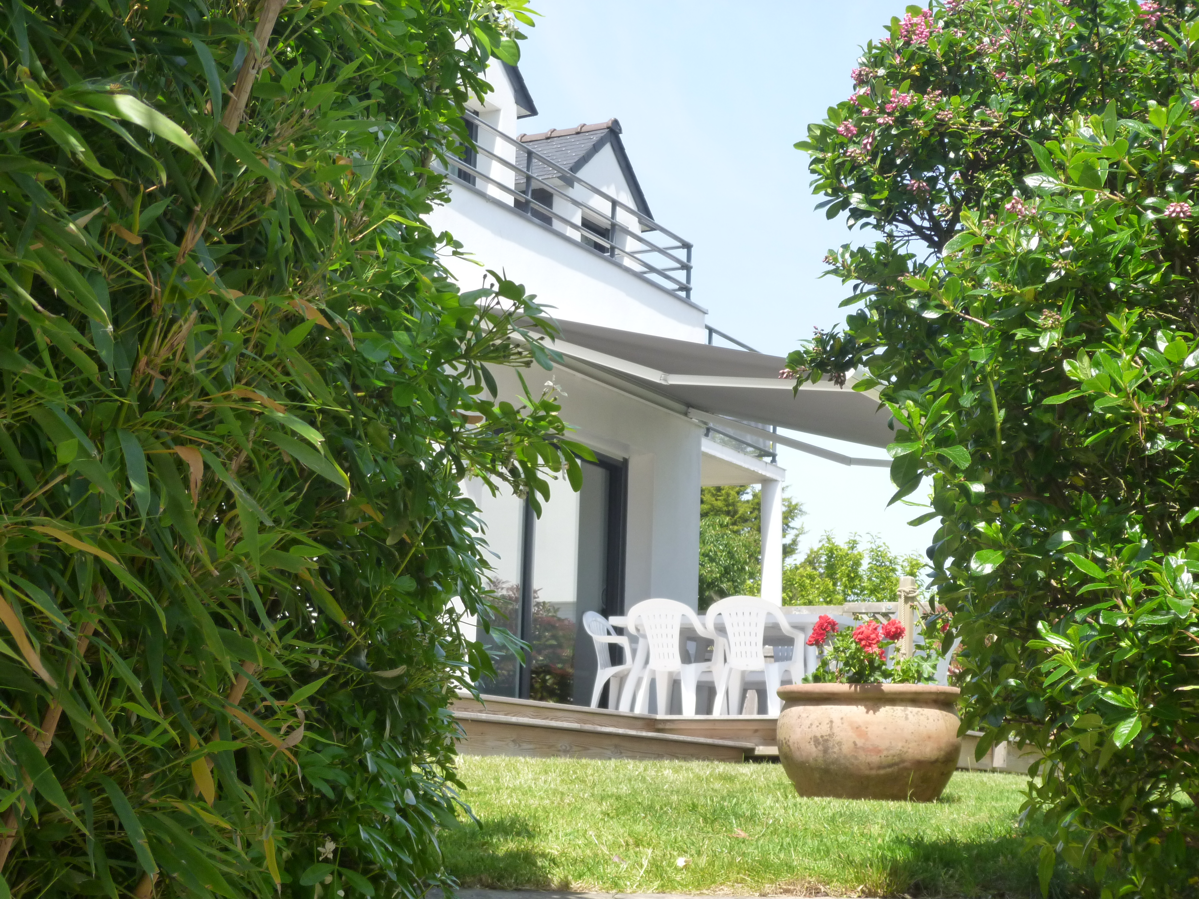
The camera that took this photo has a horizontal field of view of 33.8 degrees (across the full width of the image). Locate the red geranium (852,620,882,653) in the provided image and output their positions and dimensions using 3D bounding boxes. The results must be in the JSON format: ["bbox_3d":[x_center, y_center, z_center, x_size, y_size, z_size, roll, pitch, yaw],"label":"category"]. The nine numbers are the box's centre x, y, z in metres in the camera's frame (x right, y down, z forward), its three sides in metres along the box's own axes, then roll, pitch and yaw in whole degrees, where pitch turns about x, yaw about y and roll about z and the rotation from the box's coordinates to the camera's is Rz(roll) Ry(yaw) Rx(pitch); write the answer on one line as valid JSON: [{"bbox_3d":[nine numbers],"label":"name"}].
[{"bbox_3d":[0.768,0.538,5.670,0.084,0.091,0.082,0,-11,8],"label":"red geranium"}]

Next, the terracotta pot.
[{"bbox_3d":[0.783,0.865,5.750,0.533,0.328,0.533,0,-11,8],"label":"terracotta pot"}]

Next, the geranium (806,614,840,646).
[{"bbox_3d":[0.649,0.525,5.720,0.093,0.089,0.081,0,-11,7],"label":"geranium"}]

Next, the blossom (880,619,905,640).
[{"bbox_3d":[0.855,0.526,5.750,0.070,0.061,0.060,0,-11,8],"label":"blossom"}]

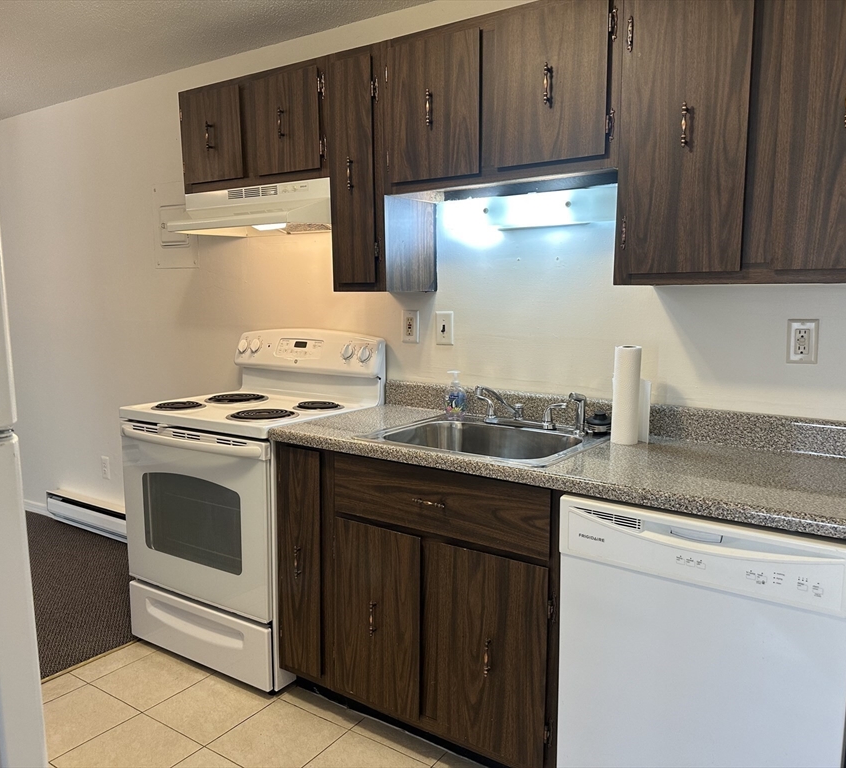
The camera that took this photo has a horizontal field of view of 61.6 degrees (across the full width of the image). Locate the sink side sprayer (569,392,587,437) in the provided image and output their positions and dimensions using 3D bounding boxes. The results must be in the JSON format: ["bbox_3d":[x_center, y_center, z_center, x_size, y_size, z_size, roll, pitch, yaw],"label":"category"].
[{"bbox_3d":[0.464,0.089,2.121,0.058,0.122,0.033,-6,9,-37],"label":"sink side sprayer"}]

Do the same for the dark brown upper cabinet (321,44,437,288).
[{"bbox_3d":[-0.135,-0.703,2.430,0.229,0.771,0.313,5,9,35],"label":"dark brown upper cabinet"}]

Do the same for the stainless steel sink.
[{"bbox_3d":[0.196,0.236,2.126,0.620,0.175,0.520,5,10,35],"label":"stainless steel sink"}]

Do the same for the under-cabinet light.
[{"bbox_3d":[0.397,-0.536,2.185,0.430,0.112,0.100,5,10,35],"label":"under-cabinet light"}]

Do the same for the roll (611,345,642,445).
[{"bbox_3d":[0.585,0.032,2.041,0.077,0.274,0.077,0,8,0],"label":"roll"}]

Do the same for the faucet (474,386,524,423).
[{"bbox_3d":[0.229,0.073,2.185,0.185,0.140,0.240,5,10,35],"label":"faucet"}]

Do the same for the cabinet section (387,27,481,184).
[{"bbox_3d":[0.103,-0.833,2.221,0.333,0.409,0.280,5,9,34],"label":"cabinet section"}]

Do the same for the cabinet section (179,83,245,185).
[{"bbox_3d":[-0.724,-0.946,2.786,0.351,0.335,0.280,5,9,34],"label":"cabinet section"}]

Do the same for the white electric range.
[{"bbox_3d":[-0.656,0.405,2.722,0.763,1.208,0.651,5,9,33],"label":"white electric range"}]

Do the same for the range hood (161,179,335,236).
[{"bbox_3d":[-0.576,-0.649,2.658,0.768,0.157,0.437,5,10,35],"label":"range hood"}]

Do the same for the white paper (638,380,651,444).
[{"bbox_3d":[0.633,0.081,2.039,0.022,0.176,0.055,-5,9,-36],"label":"white paper"}]

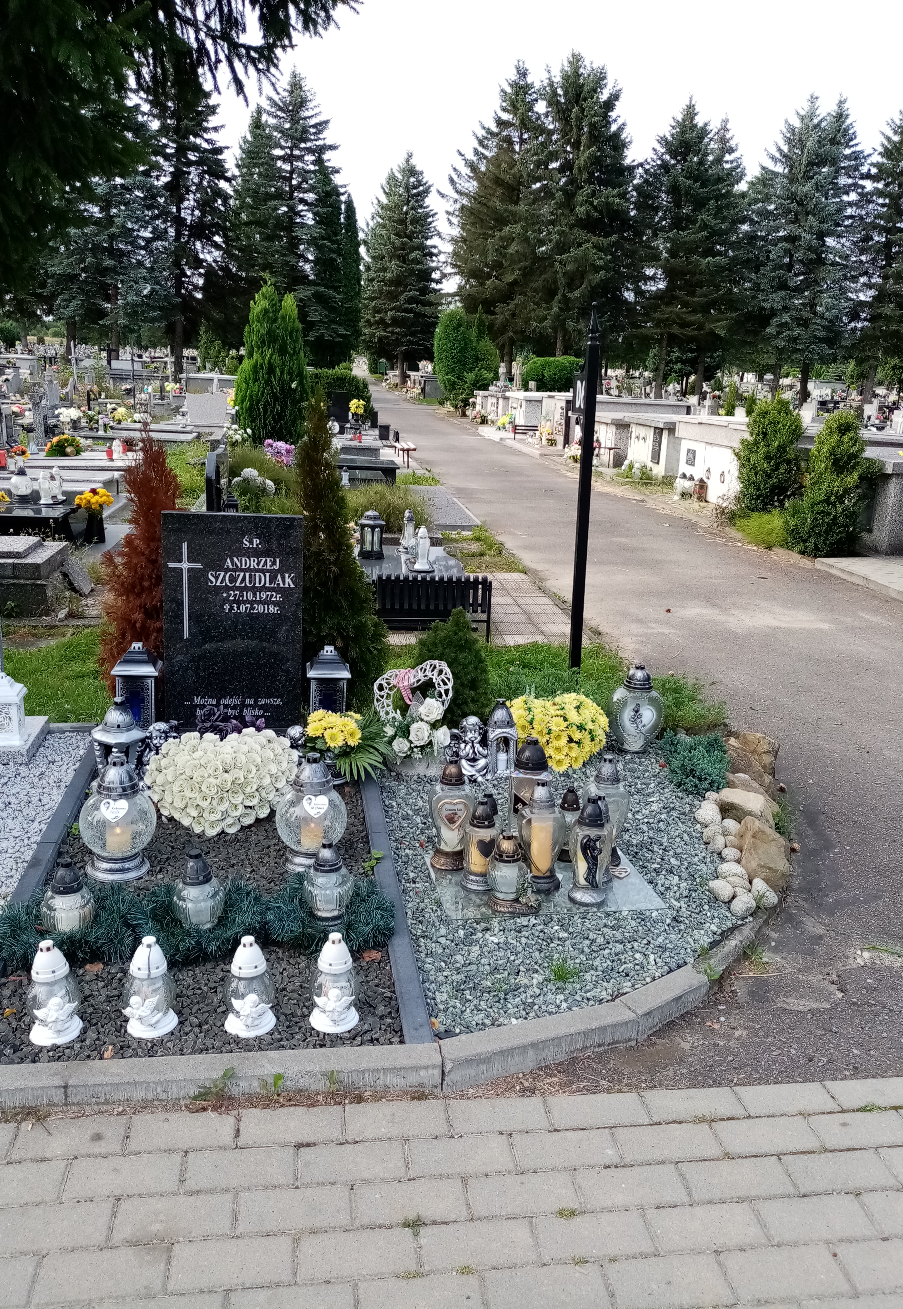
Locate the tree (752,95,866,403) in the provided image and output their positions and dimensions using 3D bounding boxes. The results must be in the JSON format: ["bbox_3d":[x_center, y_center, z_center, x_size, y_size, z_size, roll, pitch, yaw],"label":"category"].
[{"bbox_3d":[15.104,-17.296,42.151,4.900,12.900,4.900,7,17,17],"label":"tree"}]

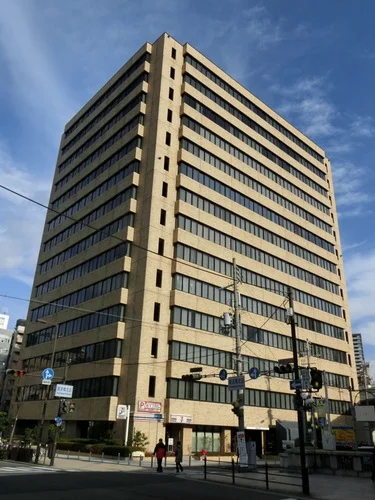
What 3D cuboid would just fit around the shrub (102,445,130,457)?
[{"bbox_3d":[-5.465,15.595,32.472,0.800,0.712,3.000,21,-30,-37],"label":"shrub"}]

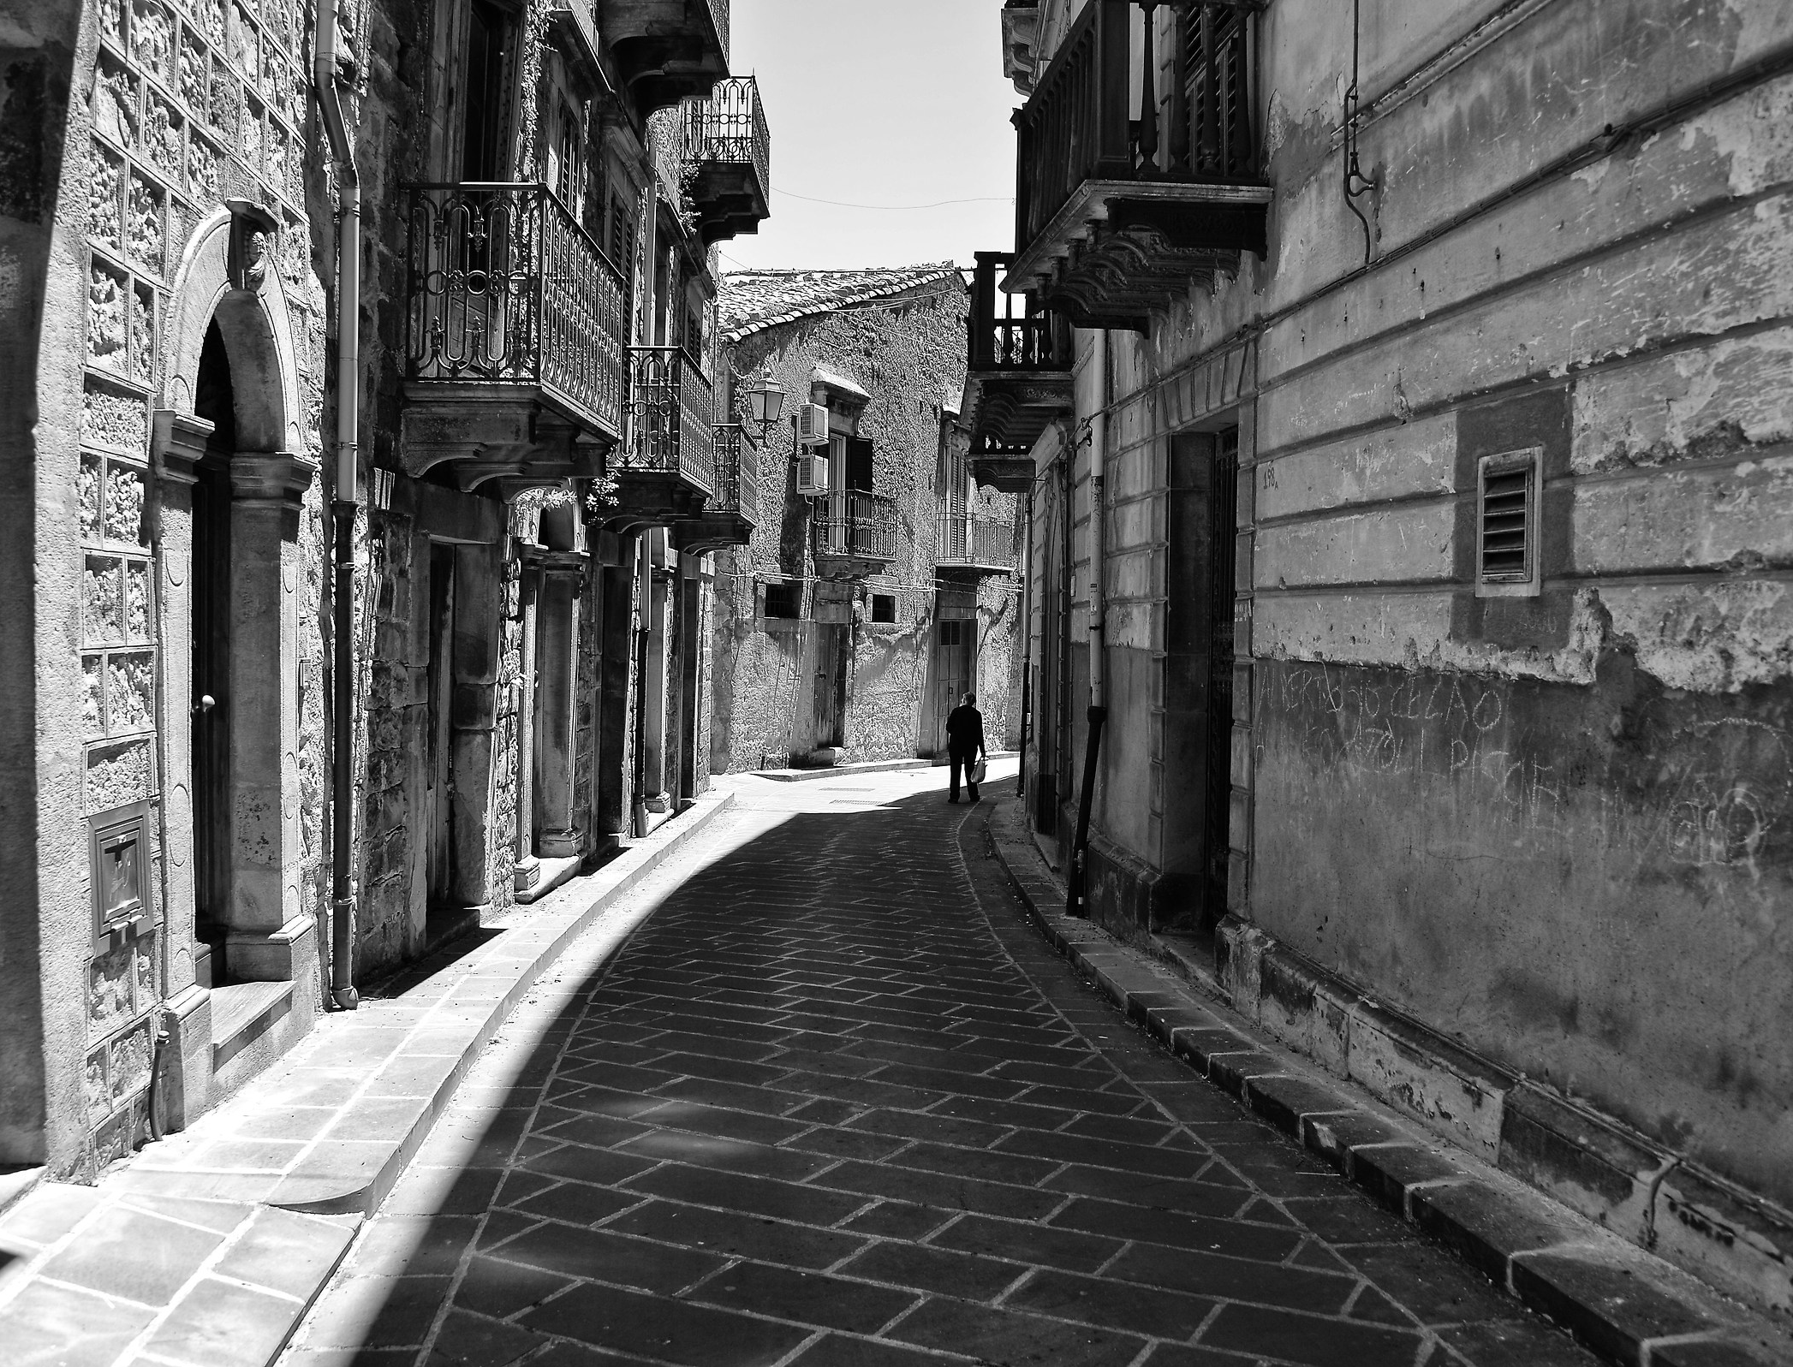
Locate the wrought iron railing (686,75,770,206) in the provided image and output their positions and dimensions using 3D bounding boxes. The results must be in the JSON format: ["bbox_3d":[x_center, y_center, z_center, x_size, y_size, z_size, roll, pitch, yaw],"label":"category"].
[{"bbox_3d":[-2.020,-6.480,19.250,0.800,0.990,2.150,1,2,1],"label":"wrought iron railing"}]

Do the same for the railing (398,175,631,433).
[{"bbox_3d":[-2.140,-2.113,9.350,0.740,1.020,2.300,1,2,1],"label":"railing"}]

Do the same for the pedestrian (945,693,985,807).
[{"bbox_3d":[1.019,0.944,23.700,0.560,1.670,0.360,1,2,-6],"label":"pedestrian"}]

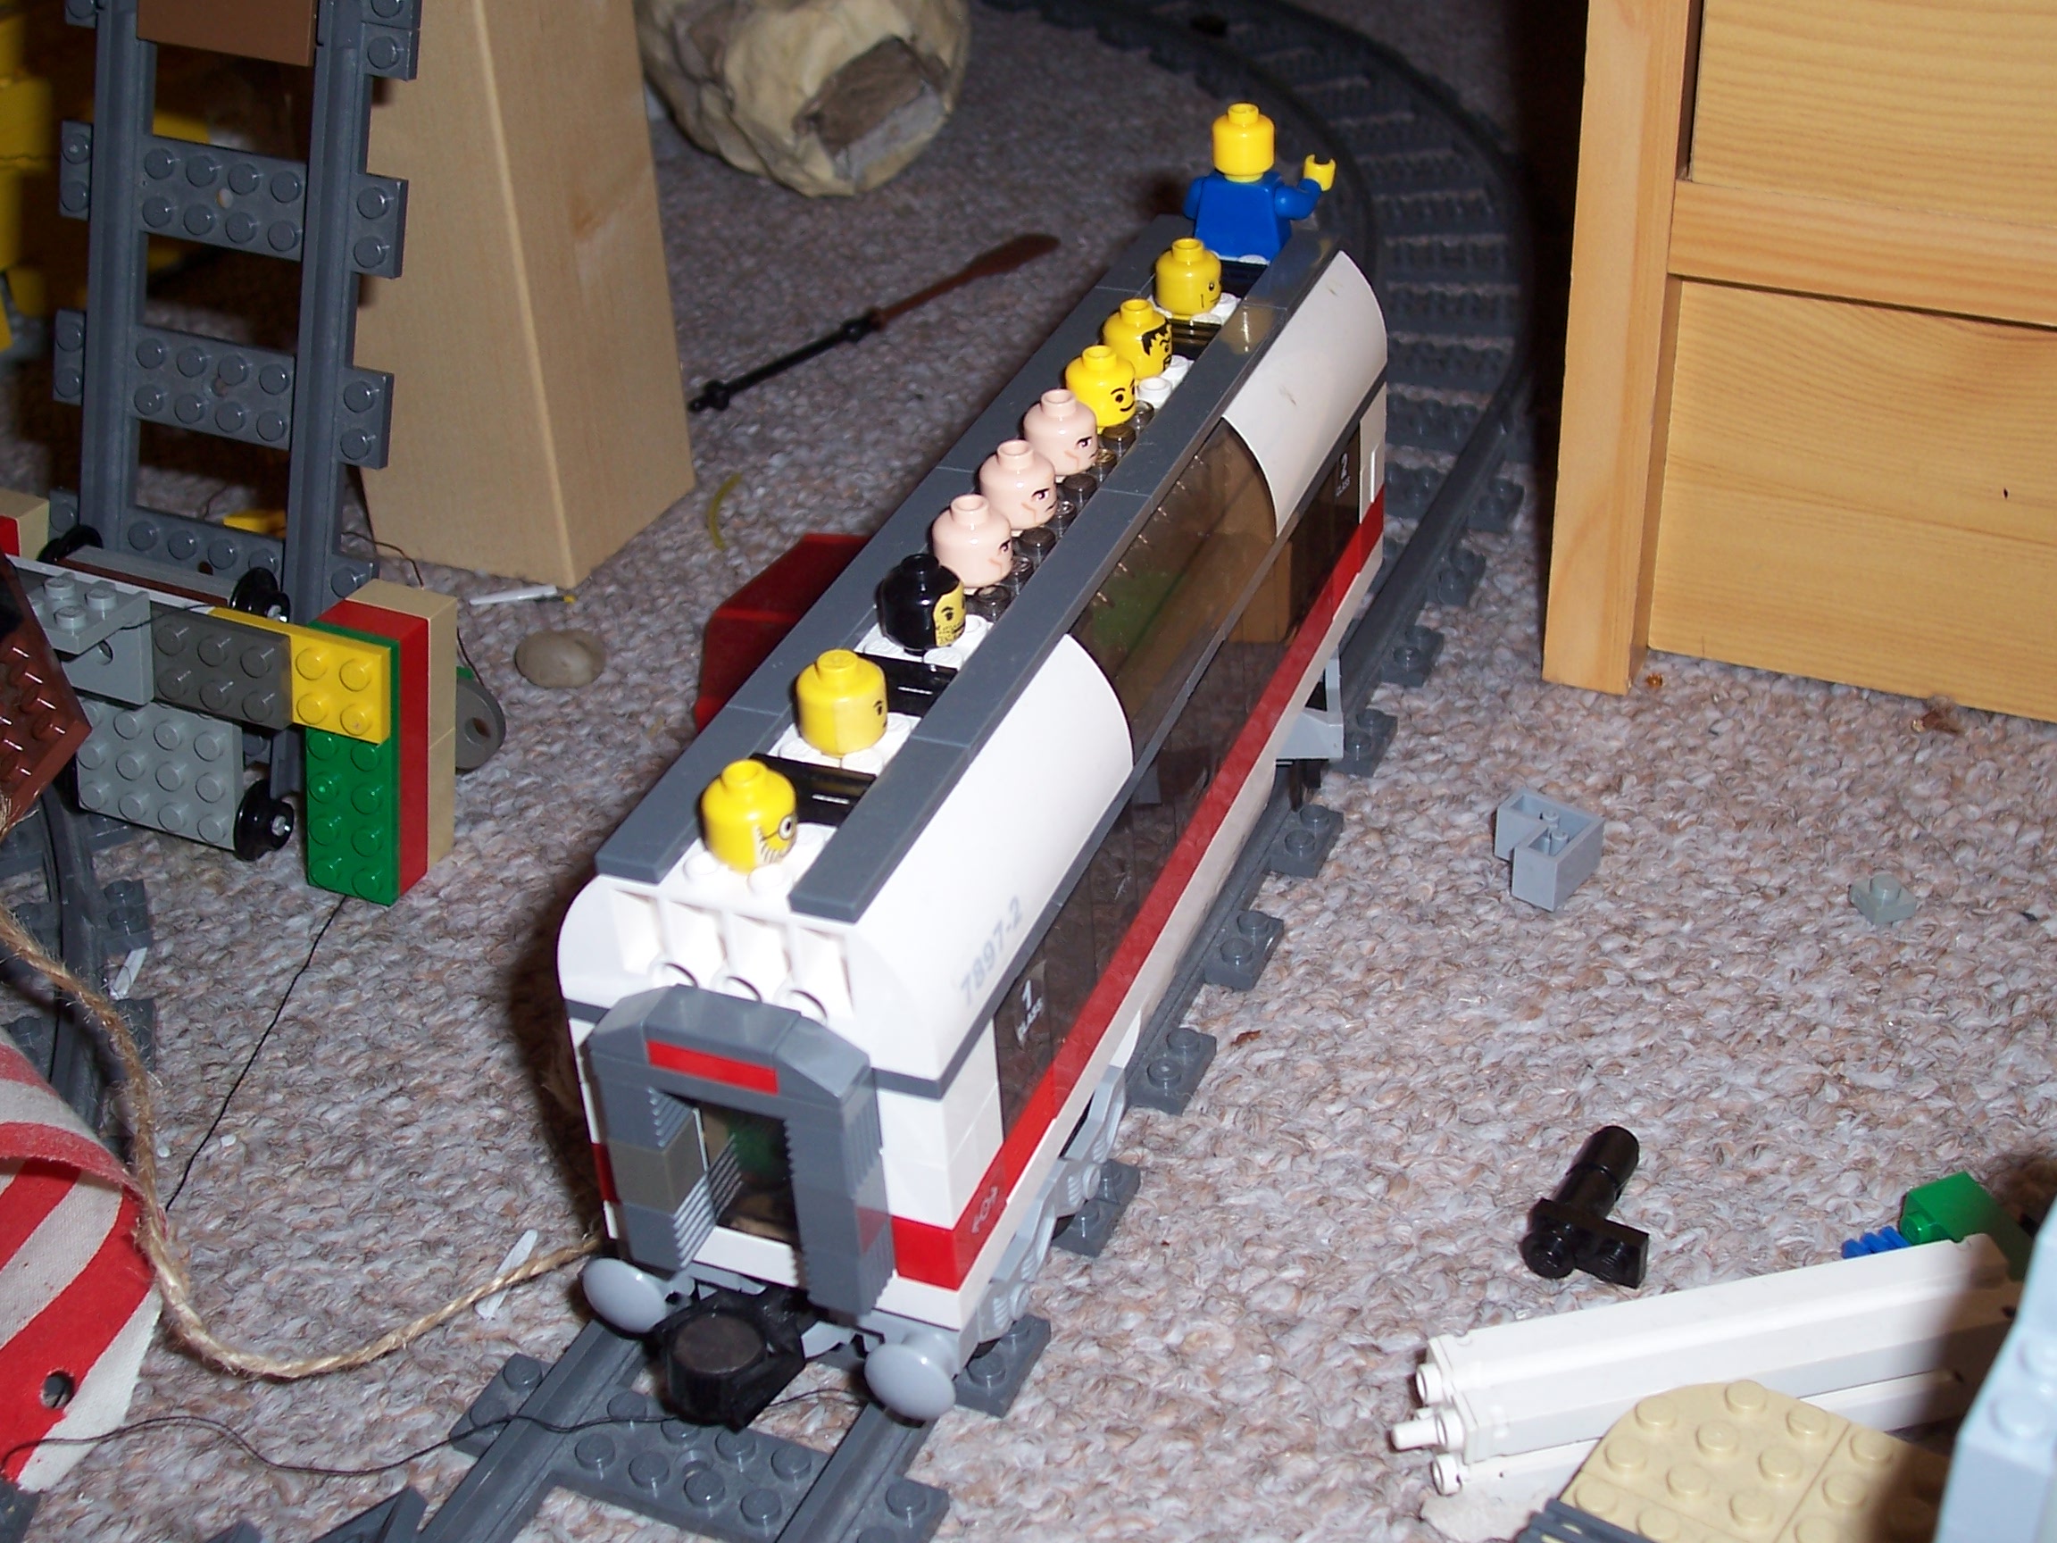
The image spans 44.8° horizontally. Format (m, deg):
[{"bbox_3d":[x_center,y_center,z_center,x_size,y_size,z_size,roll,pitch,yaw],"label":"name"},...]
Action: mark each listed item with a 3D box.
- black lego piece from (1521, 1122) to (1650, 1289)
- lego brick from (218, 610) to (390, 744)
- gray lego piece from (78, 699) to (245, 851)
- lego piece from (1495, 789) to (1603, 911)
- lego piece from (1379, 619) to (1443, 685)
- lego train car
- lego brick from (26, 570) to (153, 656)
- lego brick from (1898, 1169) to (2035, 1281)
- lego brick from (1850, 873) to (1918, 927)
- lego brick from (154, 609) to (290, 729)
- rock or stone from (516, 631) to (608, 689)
[{"bbox_3d":[0.083,0.064,0.359,0.016,0.008,0.027,15,37,28],"label":"black lego piece"},{"bbox_3d":[-0.120,-0.016,0.411,0.032,0.016,0.005,13,27,12],"label":"lego brick"},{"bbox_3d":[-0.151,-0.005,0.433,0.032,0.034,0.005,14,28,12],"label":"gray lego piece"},{"bbox_3d":[0.085,0.014,0.416,0.016,0.011,0.016,23,42,34],"label":"lego piece"},{"bbox_3d":[0.073,-0.022,0.475,0.009,0.005,0.016,12,36,21],"label":"lego piece"},{"bbox_3d":[0.004,-0.006,0.366,0.050,0.083,0.228,10,36,19],"label":"lego train car"},{"bbox_3d":[-0.153,-0.026,0.400,0.016,0.005,0.019,13,26,12],"label":"lego brick"},{"bbox_3d":[0.133,0.068,0.343,0.011,0.008,0.028,-14,36,-17],"label":"lego brick"},{"bbox_3d":[0.143,0.021,0.417,0.008,0.005,0.008,-10,33,-10],"label":"lego brick"},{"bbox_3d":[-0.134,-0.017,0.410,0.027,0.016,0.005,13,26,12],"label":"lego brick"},{"bbox_3d":[-0.091,-0.022,0.485,0.018,0.009,0.015,0,34,6],"label":"rock or stone"}]

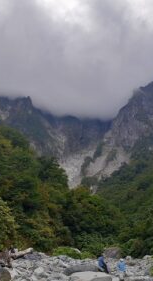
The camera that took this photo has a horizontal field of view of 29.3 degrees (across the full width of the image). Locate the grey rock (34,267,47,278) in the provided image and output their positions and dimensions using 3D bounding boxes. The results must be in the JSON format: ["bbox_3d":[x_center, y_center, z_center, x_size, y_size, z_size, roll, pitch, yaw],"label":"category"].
[{"bbox_3d":[-2.302,8.442,18.700,0.820,0.620,0.700,0,-18,0],"label":"grey rock"}]

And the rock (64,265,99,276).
[{"bbox_3d":[0.342,8.892,20.000,2.400,0.750,1.400,0,-18,0],"label":"rock"}]

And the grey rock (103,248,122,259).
[{"bbox_3d":[3.714,11.624,30.000,1.850,1.150,1.400,0,-18,0],"label":"grey rock"}]

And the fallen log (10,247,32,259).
[{"bbox_3d":[-4.593,9.513,24.600,2.070,0.360,0.360,-2,-13,-37],"label":"fallen log"}]

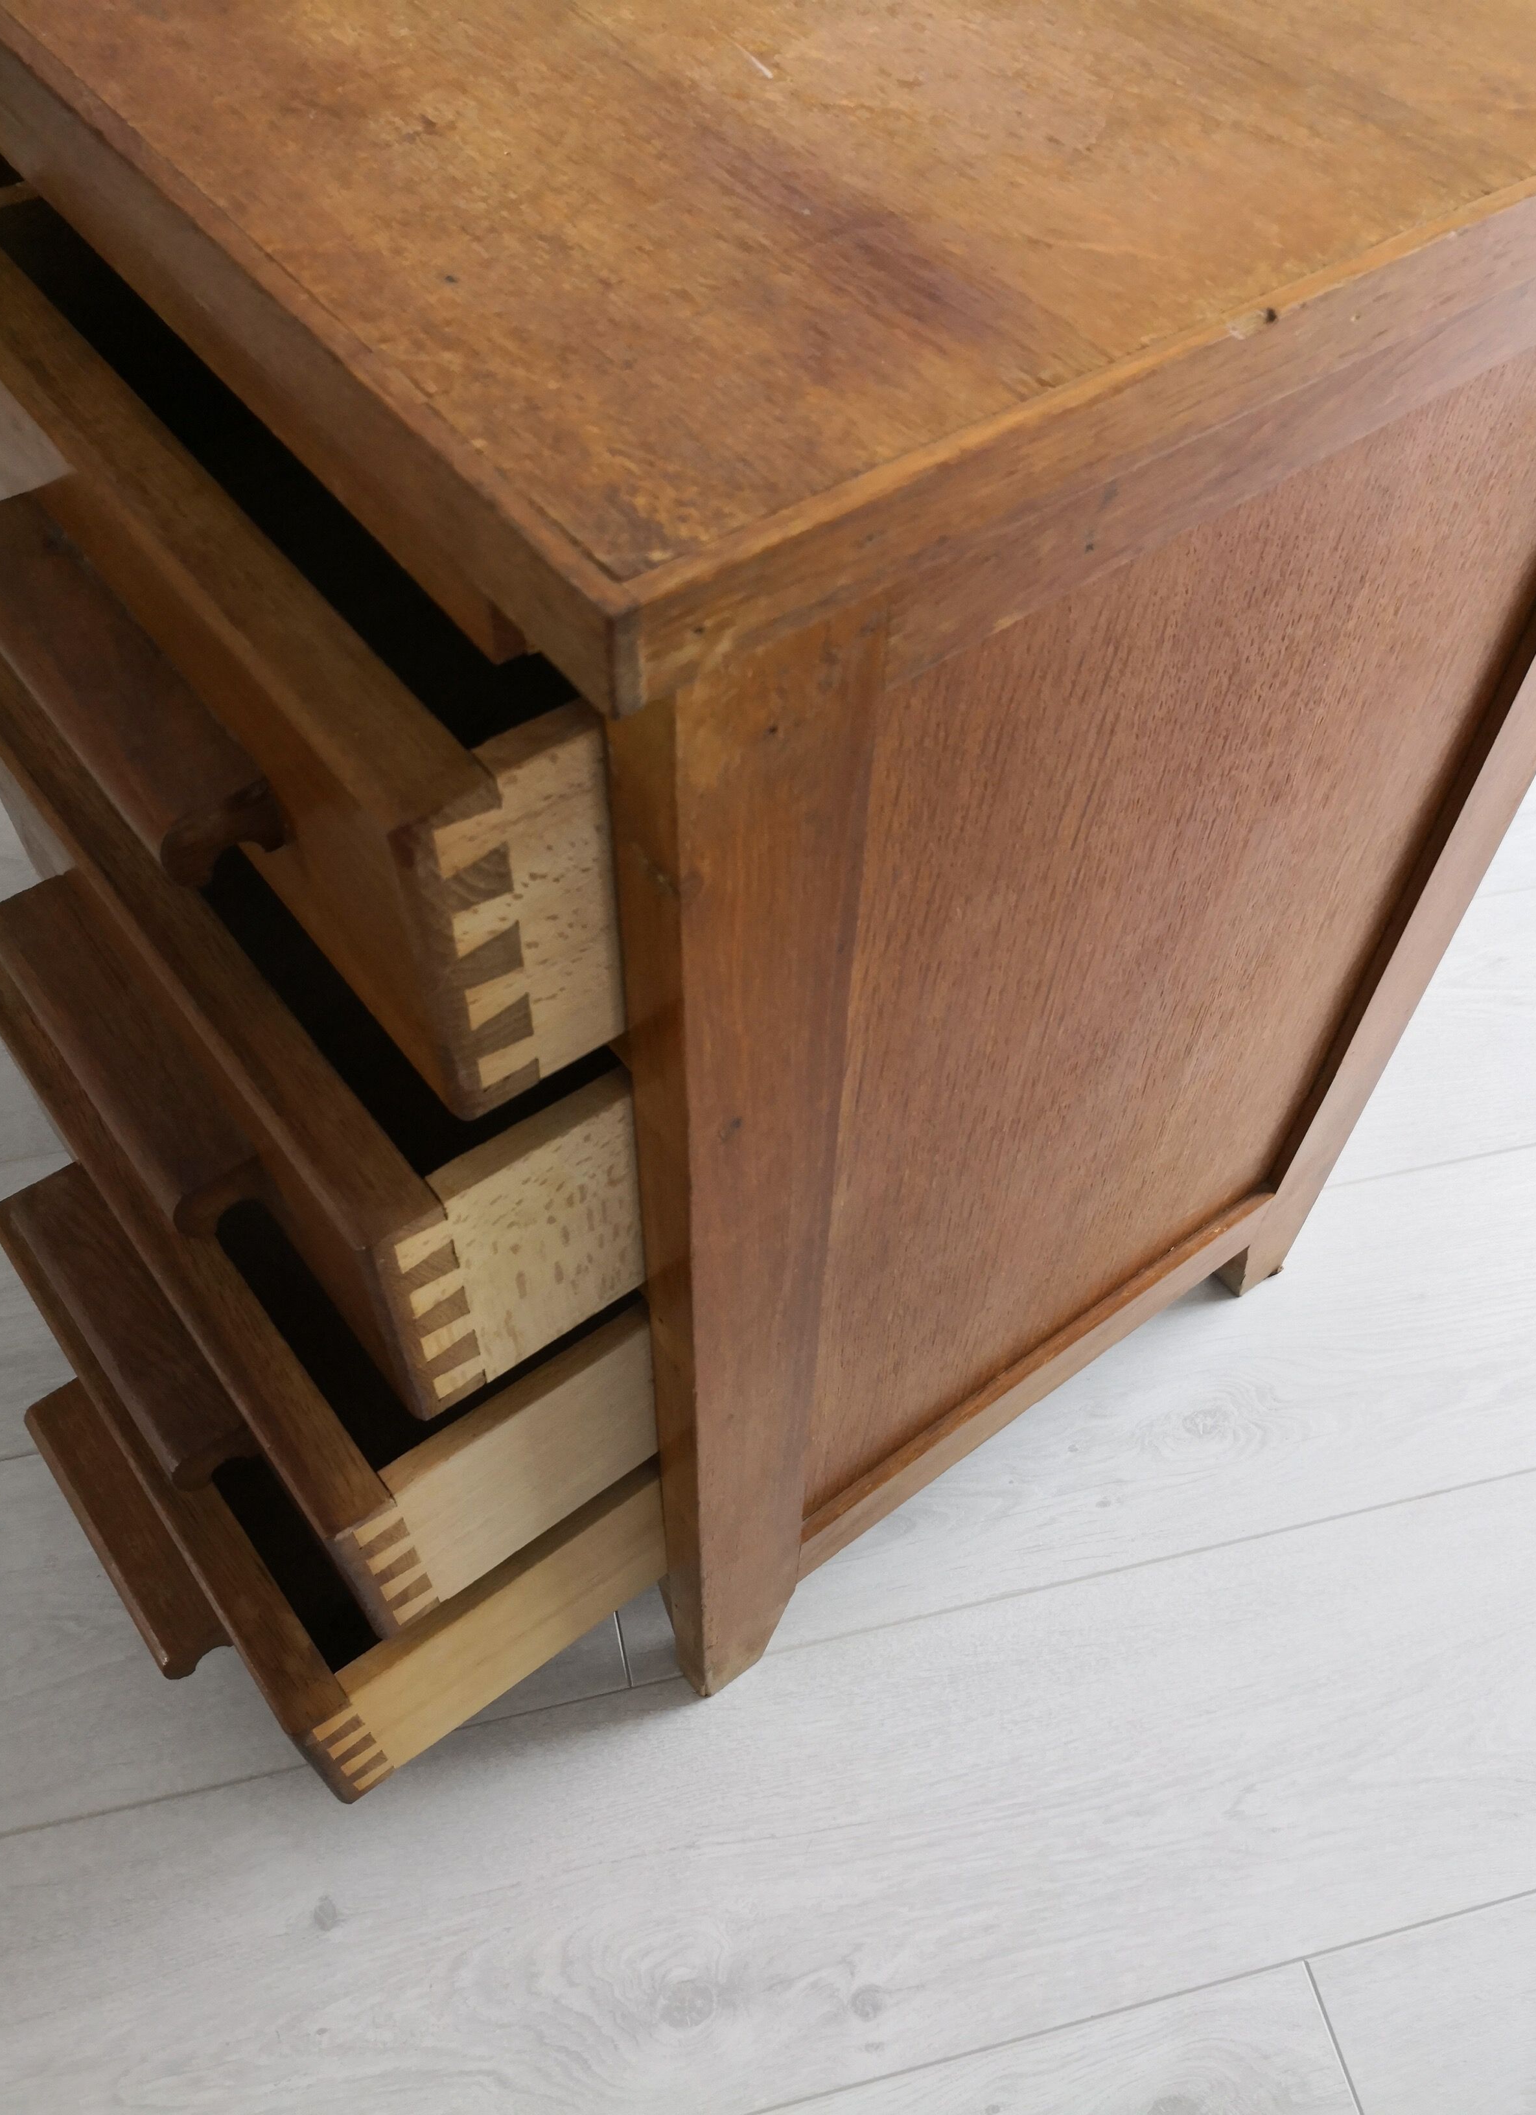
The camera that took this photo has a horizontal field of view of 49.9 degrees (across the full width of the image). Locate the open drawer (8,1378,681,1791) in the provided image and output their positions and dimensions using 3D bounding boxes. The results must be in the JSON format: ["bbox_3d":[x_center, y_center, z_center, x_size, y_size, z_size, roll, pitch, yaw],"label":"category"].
[{"bbox_3d":[-0.192,0.143,0.739,0.237,0.107,0.288,-31,60,-22],"label":"open drawer"}]

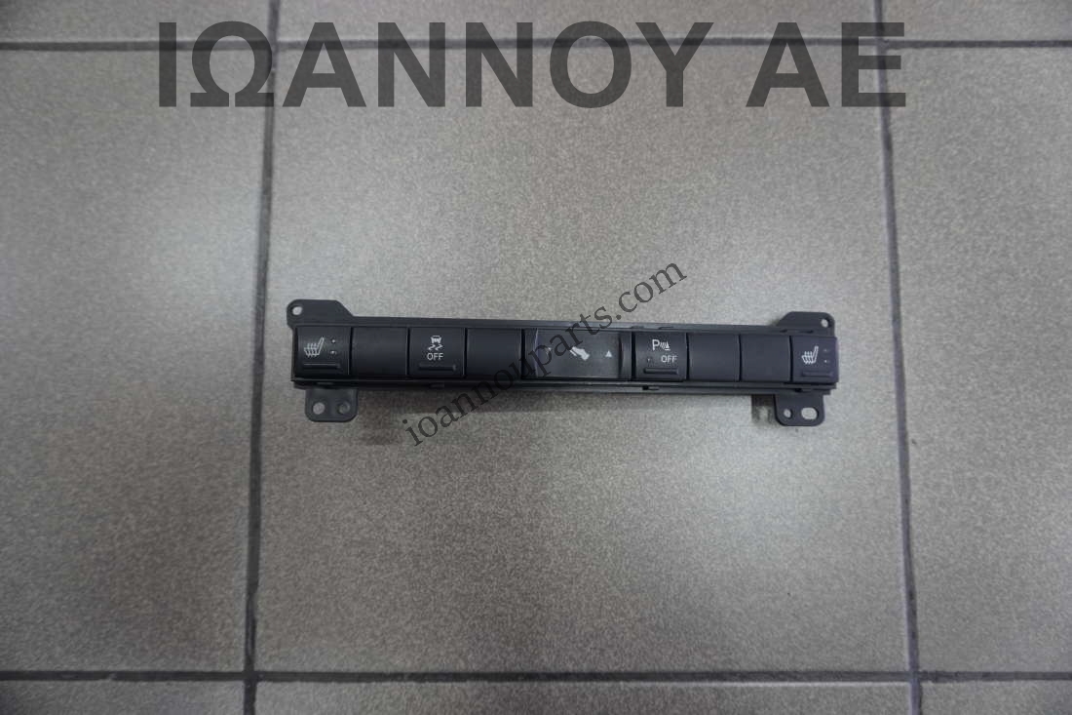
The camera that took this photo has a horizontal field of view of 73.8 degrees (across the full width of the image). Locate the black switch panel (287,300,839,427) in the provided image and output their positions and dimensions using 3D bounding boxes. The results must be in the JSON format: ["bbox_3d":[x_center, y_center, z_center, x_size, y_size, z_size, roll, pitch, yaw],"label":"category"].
[{"bbox_3d":[0.017,0.005,0.351,0.260,0.050,0.057,1,85,-6],"label":"black switch panel"}]

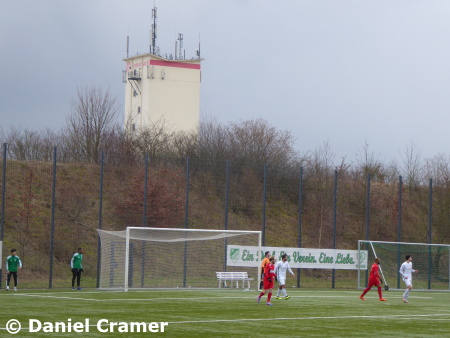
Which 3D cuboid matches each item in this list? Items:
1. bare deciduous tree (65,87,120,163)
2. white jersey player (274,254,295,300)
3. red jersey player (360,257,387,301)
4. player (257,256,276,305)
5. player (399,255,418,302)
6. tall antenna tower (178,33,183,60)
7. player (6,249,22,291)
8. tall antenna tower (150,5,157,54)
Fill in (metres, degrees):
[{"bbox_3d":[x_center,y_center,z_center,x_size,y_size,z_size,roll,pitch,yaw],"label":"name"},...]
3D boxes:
[{"bbox_3d":[-7.688,-2.553,80.000,3.300,4.500,3.200,2,-3,0],"label":"bare deciduous tree"},{"bbox_3d":[2.300,4.187,53.300,0.650,1.760,0.580,-1,-4,38],"label":"white jersey player"},{"bbox_3d":[5.838,4.356,54.200,1.050,1.690,0.520,2,-3,-12],"label":"red jersey player"},{"bbox_3d":[1.498,3.941,48.600,0.680,1.710,0.560,-1,-4,37],"label":"player"},{"bbox_3d":[7.047,4.224,52.800,0.680,1.820,0.520,-1,-4,35],"label":"player"},{"bbox_3d":[-7.843,-21.538,243.000,0.850,4.800,0.850,3,-4,-28],"label":"tall antenna tower"},{"bbox_3d":[-8.474,4.070,55.500,0.650,1.670,0.420,2,-3,-12],"label":"player"},{"bbox_3d":[-12.291,-24.081,238.000,1.000,8.600,1.000,3,-4,-28],"label":"tall antenna tower"}]

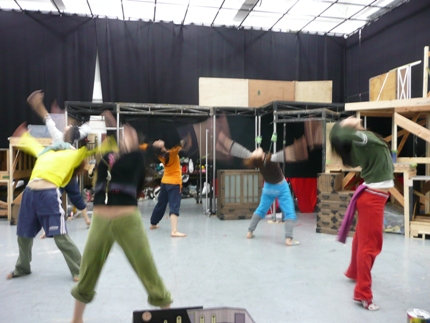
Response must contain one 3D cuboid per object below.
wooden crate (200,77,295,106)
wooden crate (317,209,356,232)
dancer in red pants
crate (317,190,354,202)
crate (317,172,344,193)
[{"bbox_3d":[0.781,-1.510,8.244,2.312,0.837,0.200,0,1,-10],"label":"wooden crate"},{"bbox_3d":[1.884,0.894,5.286,0.530,0.360,0.450,0,1,32],"label":"wooden crate"},{"bbox_3d":[1.200,0.370,2.903,0.480,1.450,0.580,0,1,12],"label":"dancer in red pants"},{"bbox_3d":[1.884,0.542,5.283,0.530,0.135,0.450,0,1,32],"label":"crate"},{"bbox_3d":[1.777,0.329,5.349,0.275,0.290,0.450,0,1,32],"label":"crate"}]

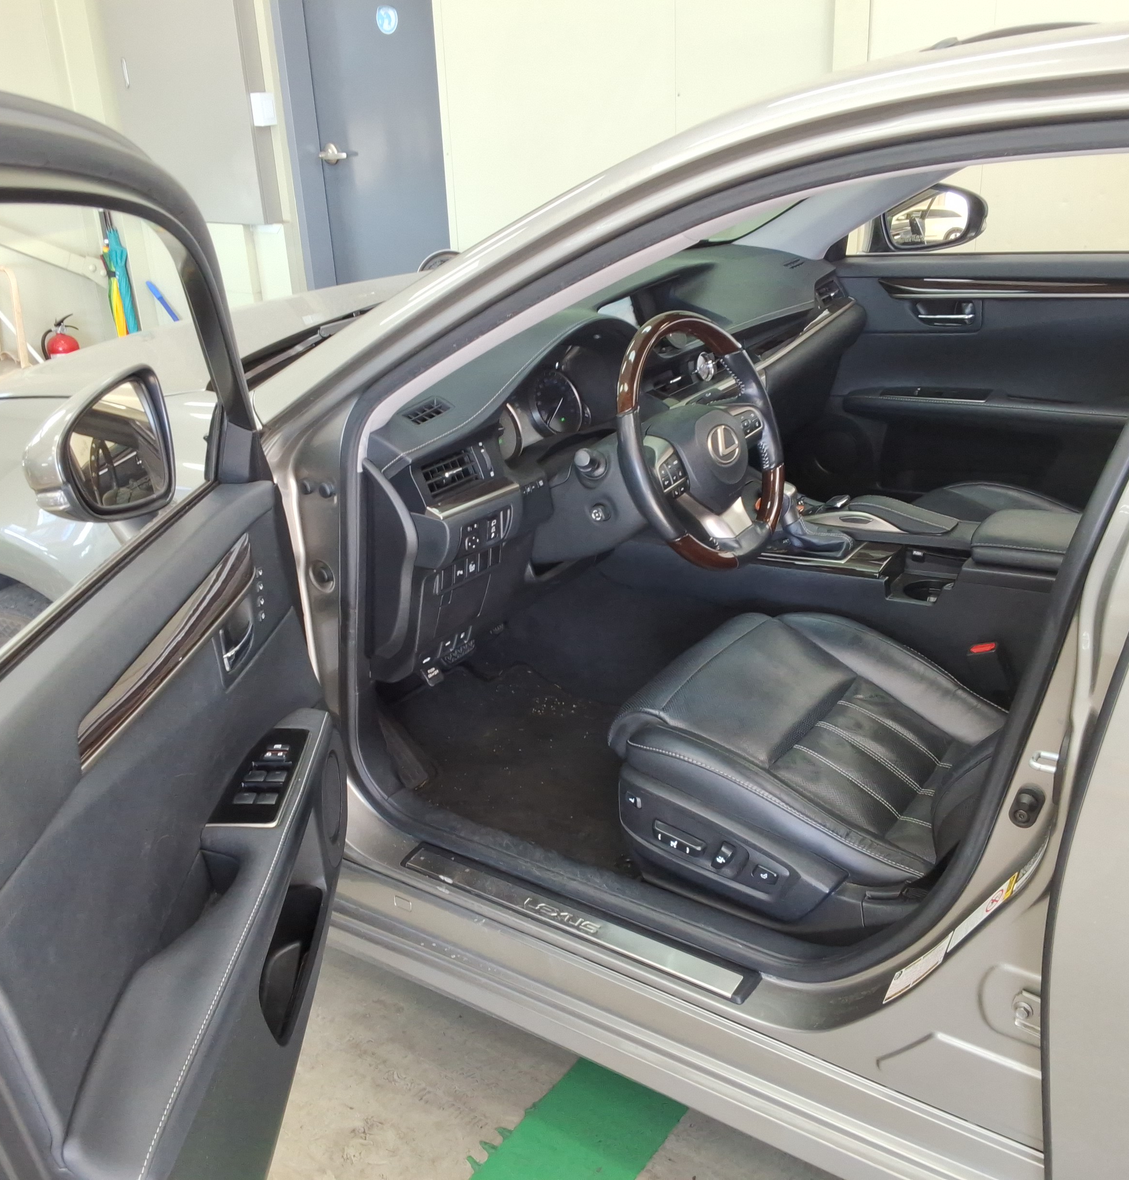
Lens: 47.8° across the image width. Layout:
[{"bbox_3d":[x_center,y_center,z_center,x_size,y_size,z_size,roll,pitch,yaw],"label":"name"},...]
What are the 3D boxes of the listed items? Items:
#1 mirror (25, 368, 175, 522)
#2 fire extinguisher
[{"bbox_3d":[-0.524,-0.163,1.410,0.115,0.160,0.210,4,23,18],"label":"mirror"},{"bbox_3d":[-2.160,-0.979,5.583,0.165,0.450,0.140,-11,23,-19],"label":"fire extinguisher"}]

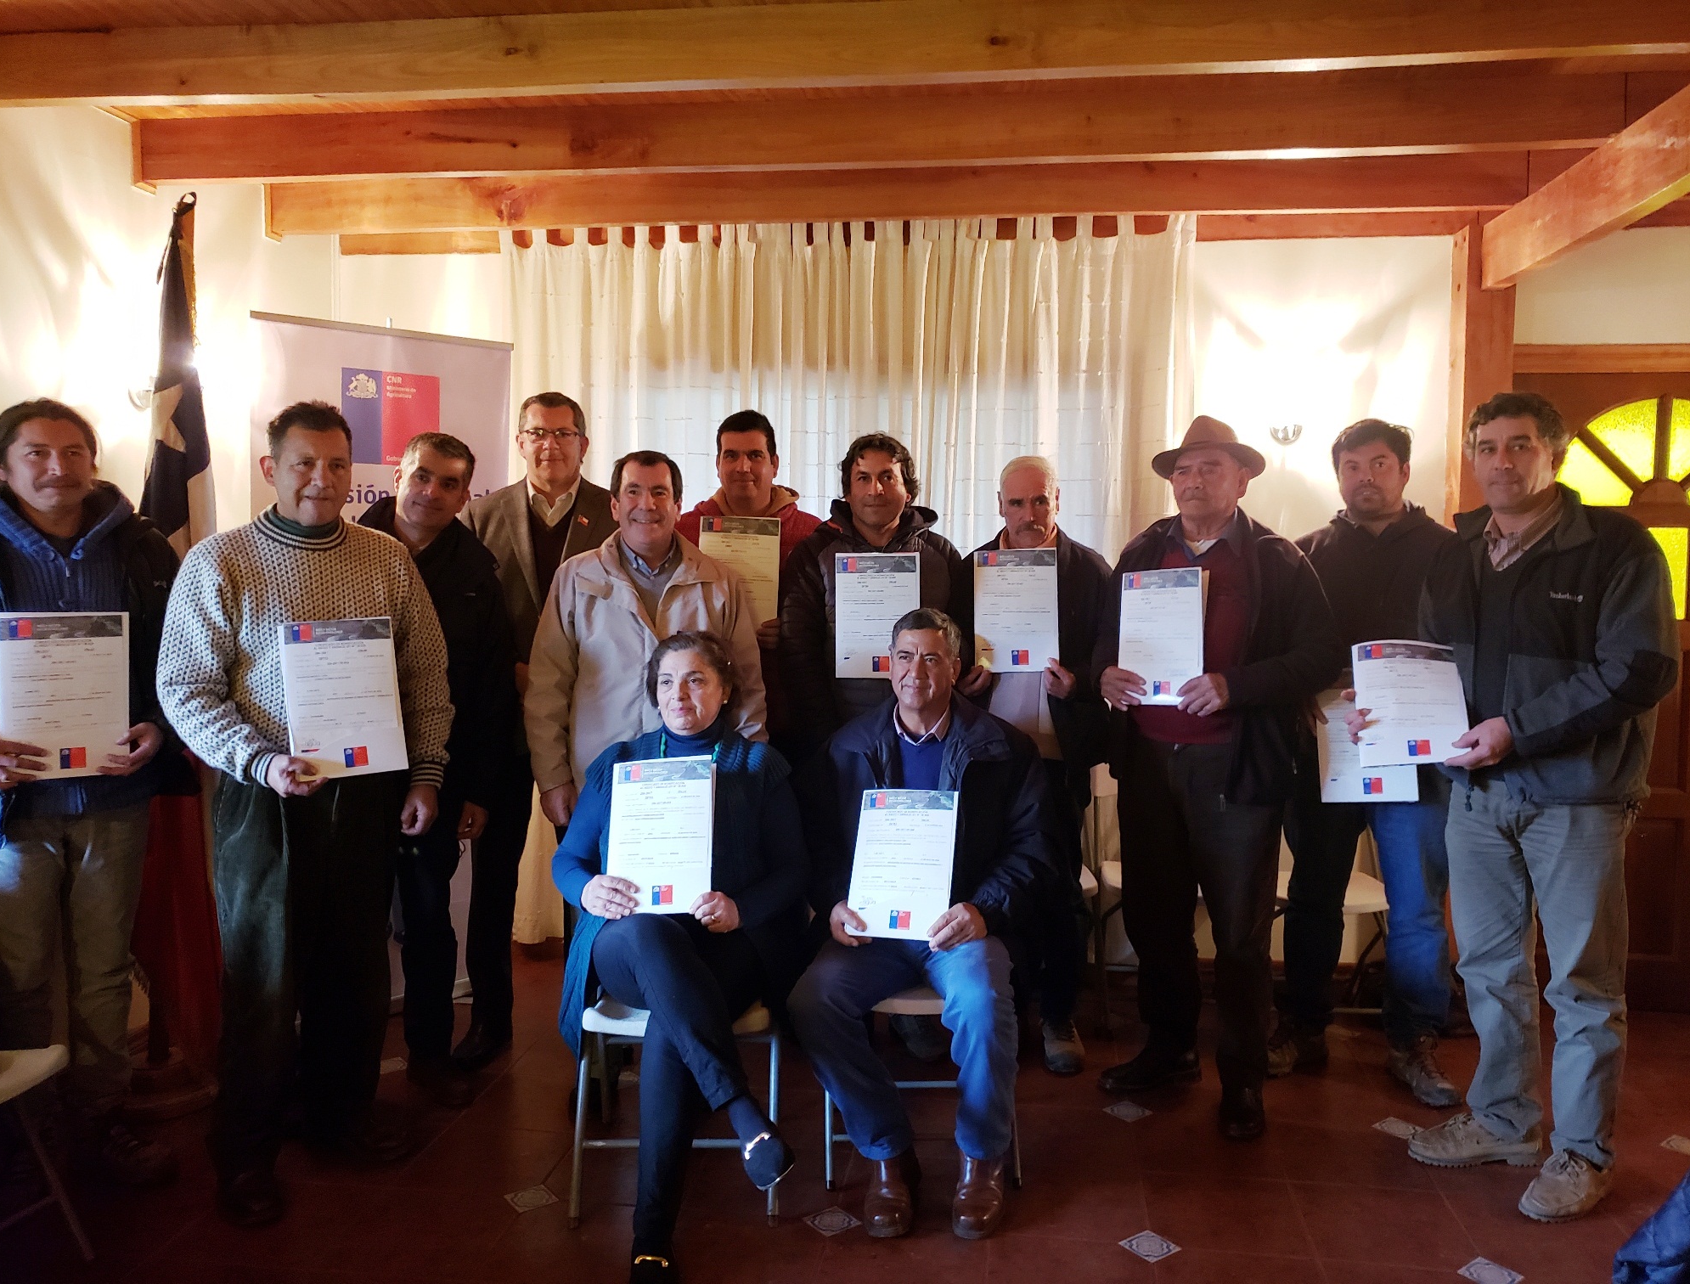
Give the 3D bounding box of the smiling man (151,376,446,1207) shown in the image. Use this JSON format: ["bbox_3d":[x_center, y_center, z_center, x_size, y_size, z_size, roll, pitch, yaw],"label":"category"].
[{"bbox_3d":[-1.155,0.346,2.815,0.602,1.726,0.502,-1,4,-24],"label":"smiling man"}]

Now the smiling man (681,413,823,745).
[{"bbox_3d":[-0.277,0.252,3.694,0.532,1.817,0.422,0,3,-5],"label":"smiling man"}]

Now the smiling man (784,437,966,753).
[{"bbox_3d":[0.079,0.293,3.616,0.552,1.746,0.442,0,3,1],"label":"smiling man"}]

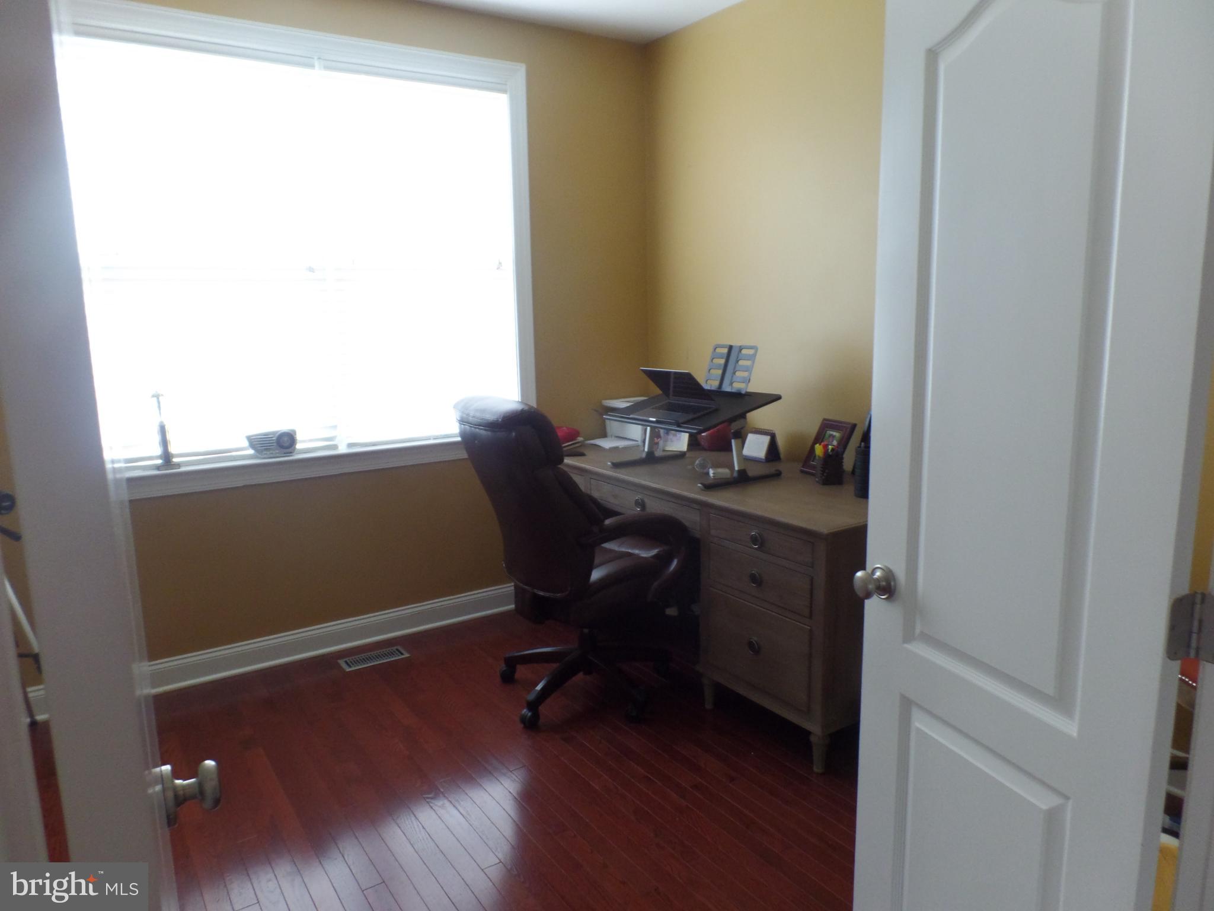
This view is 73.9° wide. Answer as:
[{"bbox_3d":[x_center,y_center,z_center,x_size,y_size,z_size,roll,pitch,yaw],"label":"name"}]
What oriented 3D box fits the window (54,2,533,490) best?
[{"bbox_3d":[-1.135,-0.814,3.365,1.835,1.765,0.110,-8,12,-32],"label":"window"}]

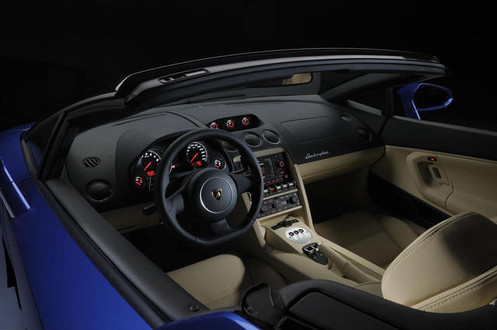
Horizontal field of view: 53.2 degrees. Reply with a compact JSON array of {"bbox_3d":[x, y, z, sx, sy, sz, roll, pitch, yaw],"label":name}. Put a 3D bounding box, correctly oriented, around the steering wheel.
[{"bbox_3d":[-0.119,0.067,1.532,0.360,0.350,0.090,-12,-3,-29],"label":"steering wheel"}]

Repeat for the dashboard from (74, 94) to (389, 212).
[{"bbox_3d":[-0.046,-0.102,2.057,1.340,0.265,0.570,-12,20,-29],"label":"dashboard"}]

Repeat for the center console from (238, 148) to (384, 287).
[{"bbox_3d":[0.234,0.205,1.684,0.260,0.365,0.700,-12,20,-29],"label":"center console"}]

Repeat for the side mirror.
[{"bbox_3d":[0.830,-0.288,2.331,0.220,0.180,0.165,-8,18,-18],"label":"side mirror"}]

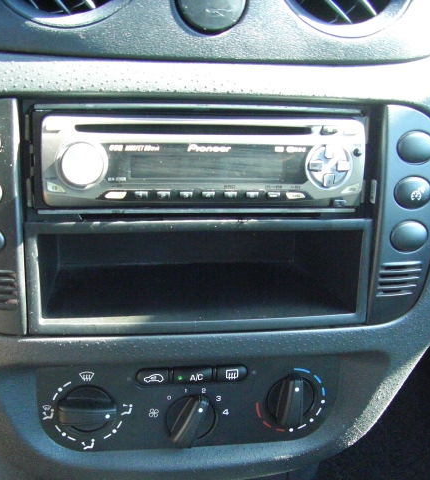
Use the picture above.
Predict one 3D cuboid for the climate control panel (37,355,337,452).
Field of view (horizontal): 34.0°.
[{"bbox_3d":[-0.012,0.095,0.392,0.170,0.055,0.024,-1,18,-9],"label":"climate control panel"}]

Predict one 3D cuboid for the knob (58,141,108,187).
[{"bbox_3d":[-0.066,-0.037,0.350,0.025,0.024,0.012,-1,12,-9],"label":"knob"}]

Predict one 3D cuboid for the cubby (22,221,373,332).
[{"bbox_3d":[-0.015,0.007,0.435,0.185,0.059,0.119,-1,12,-9],"label":"cubby"}]

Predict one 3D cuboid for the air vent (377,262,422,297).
[{"bbox_3d":[0.104,0.022,0.396,0.028,0.019,0.007,-1,12,-9],"label":"air vent"}]

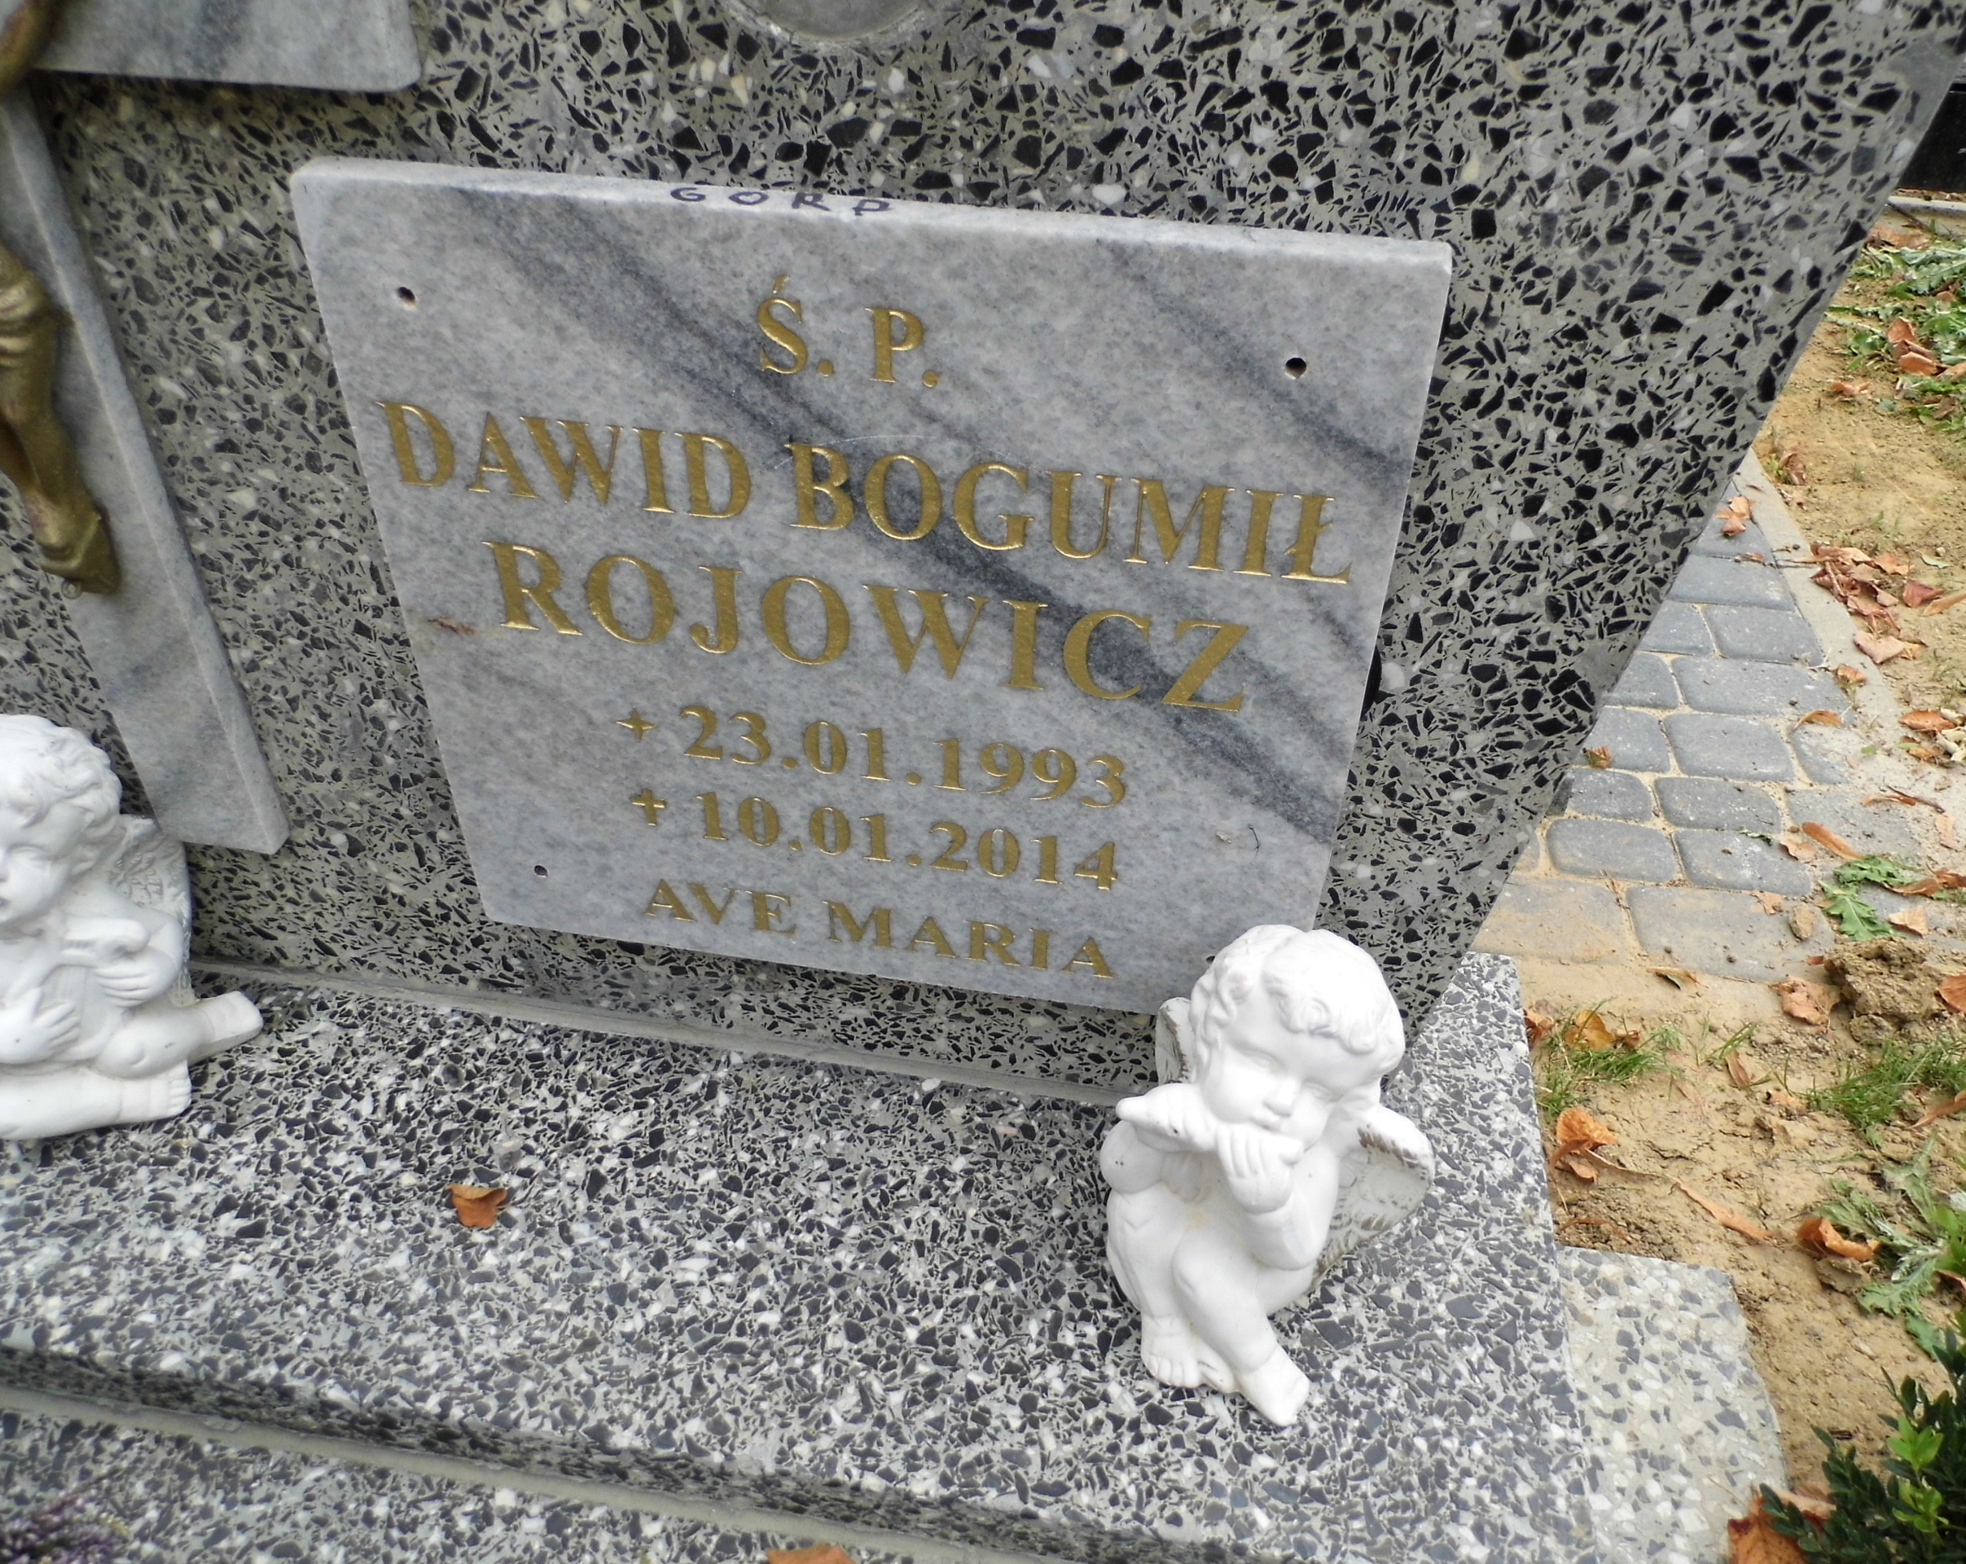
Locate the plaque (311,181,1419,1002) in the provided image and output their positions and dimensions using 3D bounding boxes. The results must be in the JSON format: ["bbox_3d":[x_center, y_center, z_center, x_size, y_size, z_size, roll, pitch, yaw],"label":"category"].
[{"bbox_3d":[-0.051,-0.056,0.659,0.420,0.386,0.021,7,40,7],"label":"plaque"}]

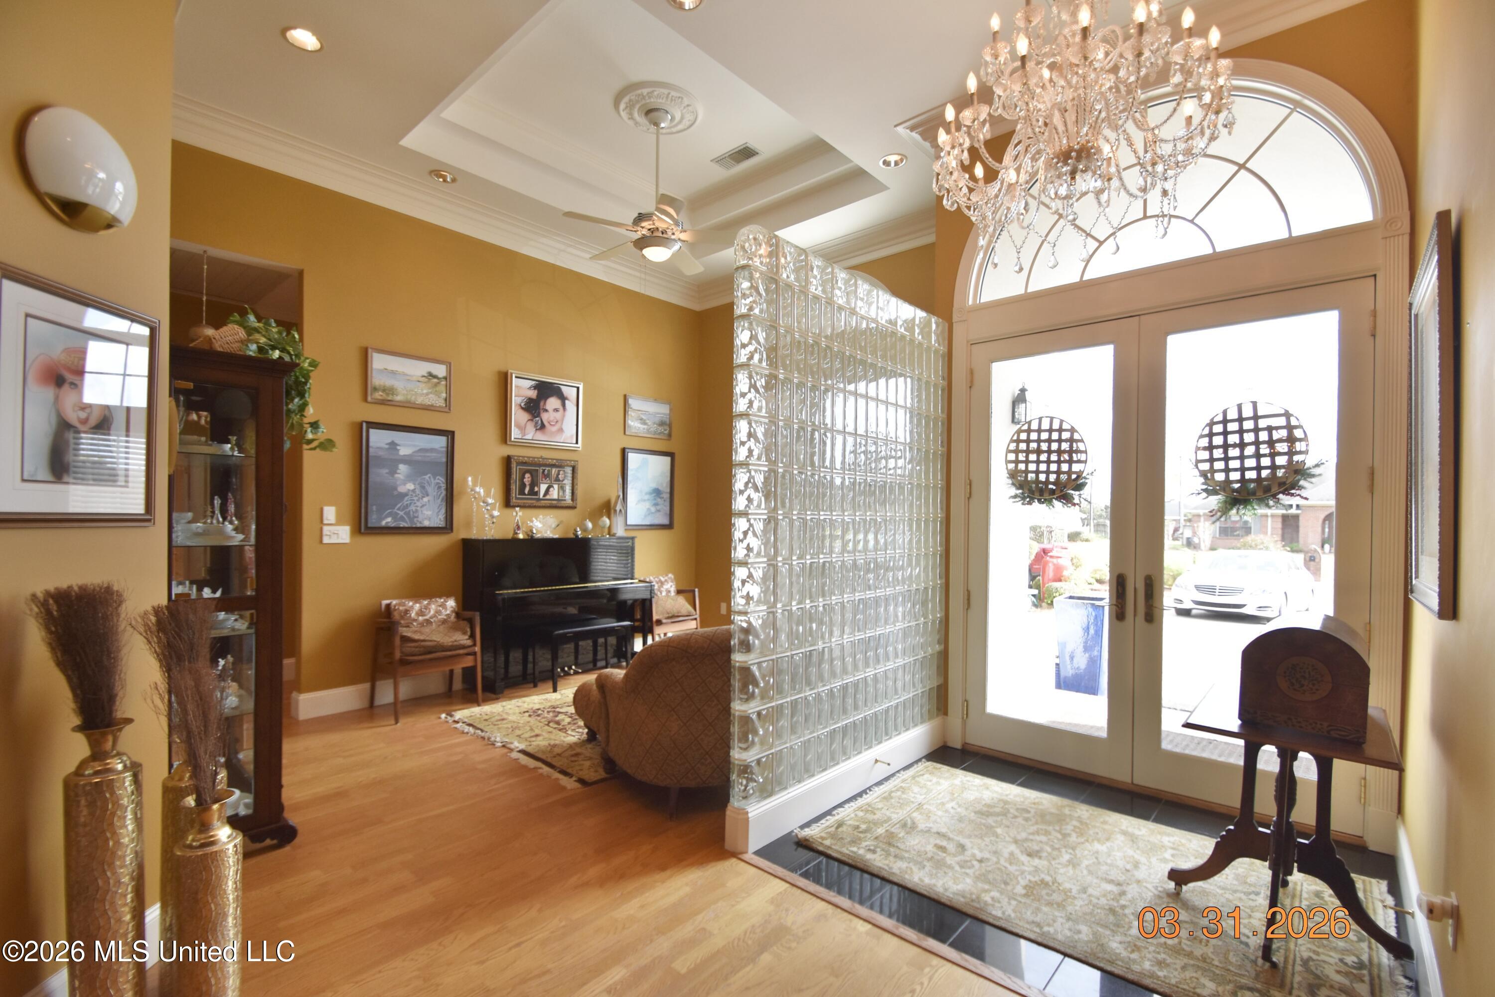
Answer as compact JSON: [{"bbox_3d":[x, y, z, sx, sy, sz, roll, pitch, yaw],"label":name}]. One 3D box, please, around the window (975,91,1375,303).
[{"bbox_3d":[2.068,-1.601,3.254,1.720,0.860,0.060,0,-1,40],"label":"window"}]

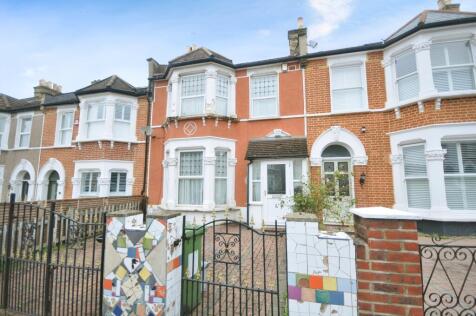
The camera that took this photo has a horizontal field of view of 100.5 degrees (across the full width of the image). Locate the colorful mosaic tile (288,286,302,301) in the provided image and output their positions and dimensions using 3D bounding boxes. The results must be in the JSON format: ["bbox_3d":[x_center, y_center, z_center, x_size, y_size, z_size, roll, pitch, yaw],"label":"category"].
[{"bbox_3d":[0.451,1.069,1.565,0.096,0.098,0.010,-2,-5,12],"label":"colorful mosaic tile"}]

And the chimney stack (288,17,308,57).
[{"bbox_3d":[2.715,-5.390,9.104,0.780,2.110,0.760,-2,-5,12],"label":"chimney stack"}]

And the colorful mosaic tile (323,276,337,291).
[{"bbox_3d":[0.706,0.961,1.518,0.099,0.098,0.010,-2,-5,12],"label":"colorful mosaic tile"}]

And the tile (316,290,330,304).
[{"bbox_3d":[0.650,1.069,1.521,0.099,0.098,0.010,-2,-5,12],"label":"tile"}]

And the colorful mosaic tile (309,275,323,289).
[{"bbox_3d":[0.611,0.965,1.538,0.099,0.098,0.010,-2,-5,12],"label":"colorful mosaic tile"}]

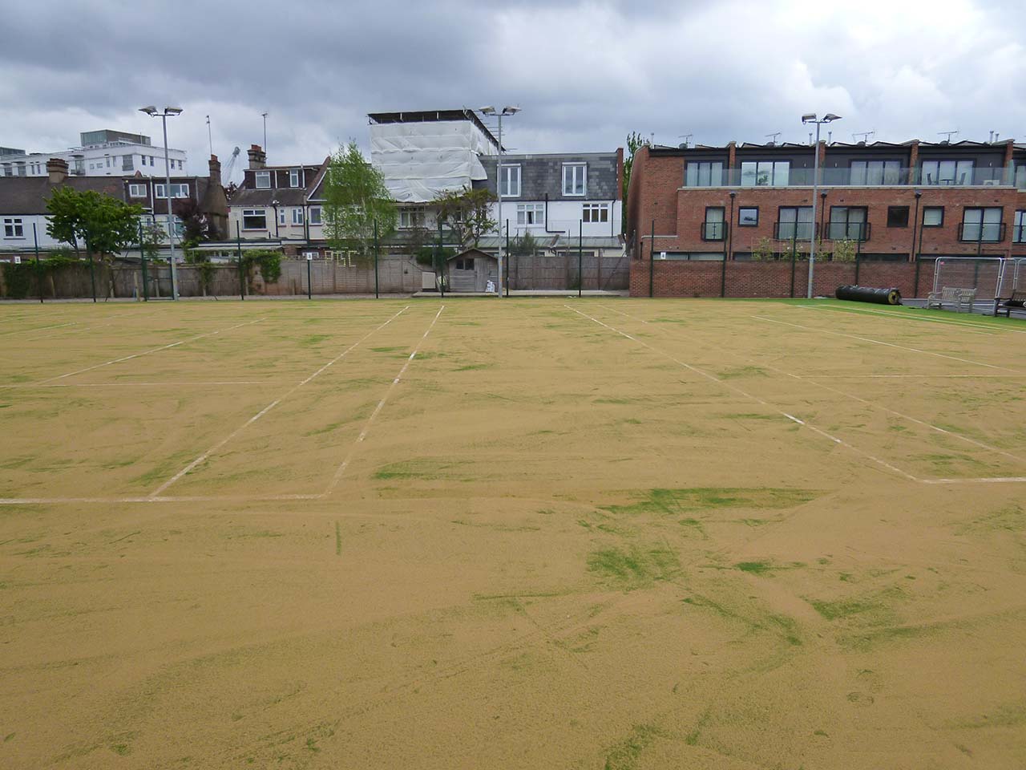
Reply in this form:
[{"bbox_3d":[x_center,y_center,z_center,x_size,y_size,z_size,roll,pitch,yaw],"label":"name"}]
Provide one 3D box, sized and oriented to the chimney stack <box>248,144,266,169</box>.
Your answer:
[{"bbox_3d":[-16.939,-15.093,47.091,0.650,1.530,1.250,2,10,9],"label":"chimney stack"}]

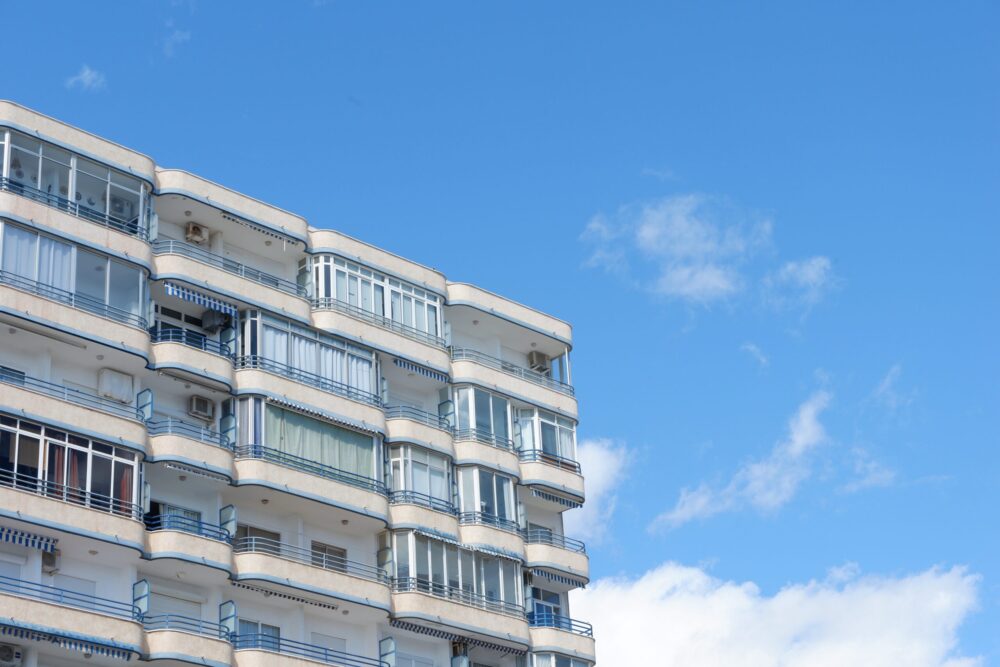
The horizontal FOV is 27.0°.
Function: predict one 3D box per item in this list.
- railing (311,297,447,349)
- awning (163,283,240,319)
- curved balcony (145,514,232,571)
[{"bbox_3d":[-3.839,-0.235,67.540,5.597,0.478,0.392,21,-34,-41],"label":"railing"},{"bbox_3d":[-8.837,-1.001,61.793,2.716,0.410,0.308,21,-34,-41],"label":"awning"},{"bbox_3d":[-8.997,6.199,59.461,3.105,1.215,1.500,21,-34,-40],"label":"curved balcony"}]

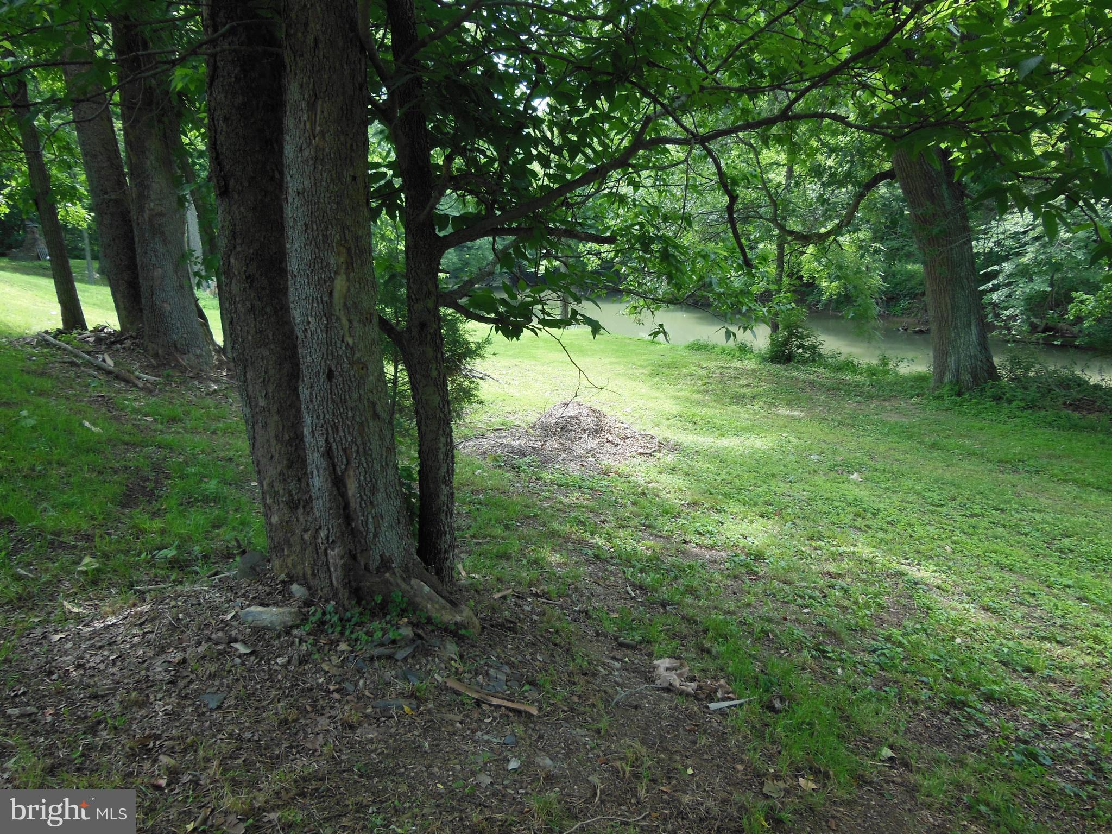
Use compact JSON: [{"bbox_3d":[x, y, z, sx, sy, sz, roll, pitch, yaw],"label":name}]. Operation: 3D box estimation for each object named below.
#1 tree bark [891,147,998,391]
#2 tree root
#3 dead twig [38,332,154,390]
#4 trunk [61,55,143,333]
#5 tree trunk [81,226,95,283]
[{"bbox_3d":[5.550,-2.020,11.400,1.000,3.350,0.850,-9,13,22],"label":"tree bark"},{"bbox_3d":[-0.565,0.765,3.420,0.470,0.220,0.270,-2,12,-9],"label":"tree root"},{"bbox_3d":[-4.969,-0.626,8.550,2.640,0.130,0.140,18,21,35],"label":"dead twig"},{"bbox_3d":[-5.041,-2.425,8.963,0.450,2.951,0.450,-11,15,-28],"label":"trunk"},{"bbox_3d":[-15.714,-5.447,27.000,0.240,1.850,0.230,-5,13,-22],"label":"tree trunk"}]

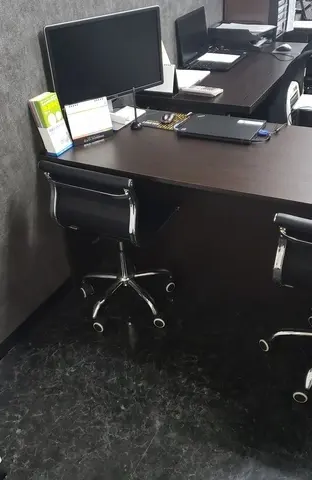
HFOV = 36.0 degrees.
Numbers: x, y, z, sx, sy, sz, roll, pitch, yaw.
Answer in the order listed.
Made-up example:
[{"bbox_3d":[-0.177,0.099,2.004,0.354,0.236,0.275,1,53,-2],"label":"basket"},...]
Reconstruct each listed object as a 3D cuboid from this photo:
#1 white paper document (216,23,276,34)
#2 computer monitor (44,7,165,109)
[{"bbox_3d":[0.684,-1.593,3.615,0.390,0.025,0.260,11,35,23],"label":"white paper document"},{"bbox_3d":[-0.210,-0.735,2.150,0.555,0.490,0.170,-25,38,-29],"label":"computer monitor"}]

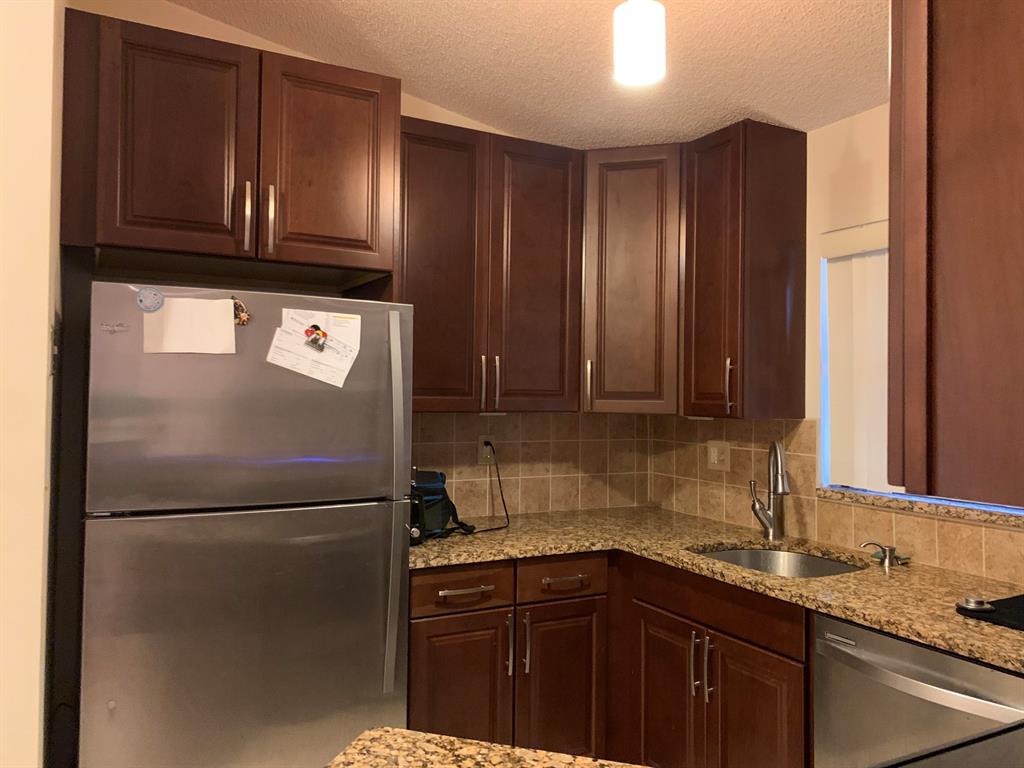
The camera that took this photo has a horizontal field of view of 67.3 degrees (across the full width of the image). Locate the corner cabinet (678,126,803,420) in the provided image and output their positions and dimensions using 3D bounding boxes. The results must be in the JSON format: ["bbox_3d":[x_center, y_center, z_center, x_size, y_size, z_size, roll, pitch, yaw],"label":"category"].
[{"bbox_3d":[0.885,-0.408,2.939,0.313,1.063,0.326,1,-1,-28],"label":"corner cabinet"}]

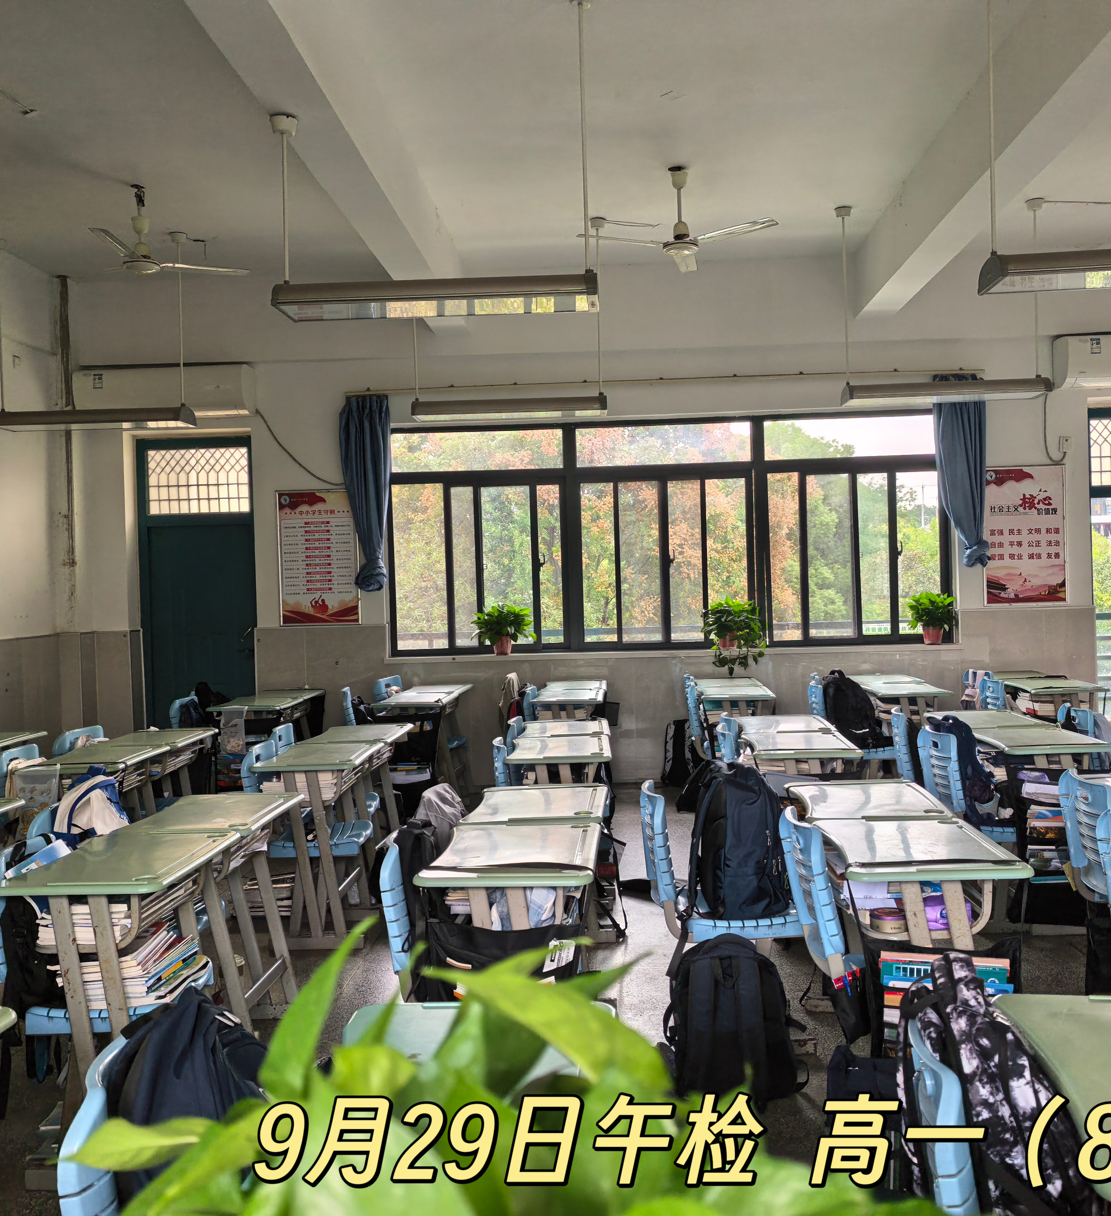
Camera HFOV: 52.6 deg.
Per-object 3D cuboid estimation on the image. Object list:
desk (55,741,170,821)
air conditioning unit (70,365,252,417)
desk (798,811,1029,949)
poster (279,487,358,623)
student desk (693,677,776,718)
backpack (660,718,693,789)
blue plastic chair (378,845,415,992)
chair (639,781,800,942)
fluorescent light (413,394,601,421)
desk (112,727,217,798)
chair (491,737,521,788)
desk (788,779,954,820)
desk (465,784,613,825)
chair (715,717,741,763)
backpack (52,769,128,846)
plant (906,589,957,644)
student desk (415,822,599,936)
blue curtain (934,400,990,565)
[{"bbox_3d":[-2.000,1.042,4.957,0.445,0.763,0.610,-2,1,3],"label":"desk"},{"bbox_3d":[-2.840,-1.590,8.181,1.250,0.360,0.270,-2,1,3],"label":"air conditioning unit"},{"bbox_3d":[0.937,0.990,2.947,0.430,0.746,0.600,-2,1,3],"label":"desk"},{"bbox_3d":[-1.784,-0.377,8.488,0.610,1.020,0.025,-2,1,3],"label":"poster"},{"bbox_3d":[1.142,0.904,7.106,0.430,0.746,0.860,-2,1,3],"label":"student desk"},{"bbox_3d":[0.875,1.028,7.880,0.290,0.490,0.180,-2,1,4],"label":"backpack"},{"bbox_3d":[-0.191,0.988,2.926,0.460,0.790,0.400,-2,1,3],"label":"blue plastic chair"},{"bbox_3d":[0.523,0.958,3.505,0.490,0.812,0.420,-2,1,3],"label":"chair"},{"bbox_3d":[-0.285,-1.298,7.293,1.250,0.130,0.270,-2,1,3],"label":"fluorescent light"},{"bbox_3d":[-1.907,1.006,5.341,0.430,0.765,0.600,-2,1,3],"label":"desk"},{"bbox_3d":[-0.014,0.941,4.666,0.460,0.810,0.410,-2,1,-4],"label":"chair"},{"bbox_3d":[0.978,0.977,3.547,0.430,0.746,0.600,-2,1,3],"label":"desk"},{"bbox_3d":[-0.040,1.005,3.628,0.430,0.746,0.600,-2,1,3],"label":"desk"},{"bbox_3d":[0.973,0.932,4.866,0.500,0.815,0.420,-2,1,3],"label":"chair"},{"bbox_3d":[-1.407,0.742,3.493,0.220,0.450,0.300,-1,1,18],"label":"backpack"},{"bbox_3d":[2.686,0.068,8.031,0.370,0.380,0.360,-2,1,3],"label":"plant"},{"bbox_3d":[-0.090,0.996,2.918,0.425,0.757,0.600,-2,1,4],"label":"student desk"},{"bbox_3d":[2.861,-0.945,7.900,0.390,1.360,0.160,-2,1,3],"label":"blue curtain"}]

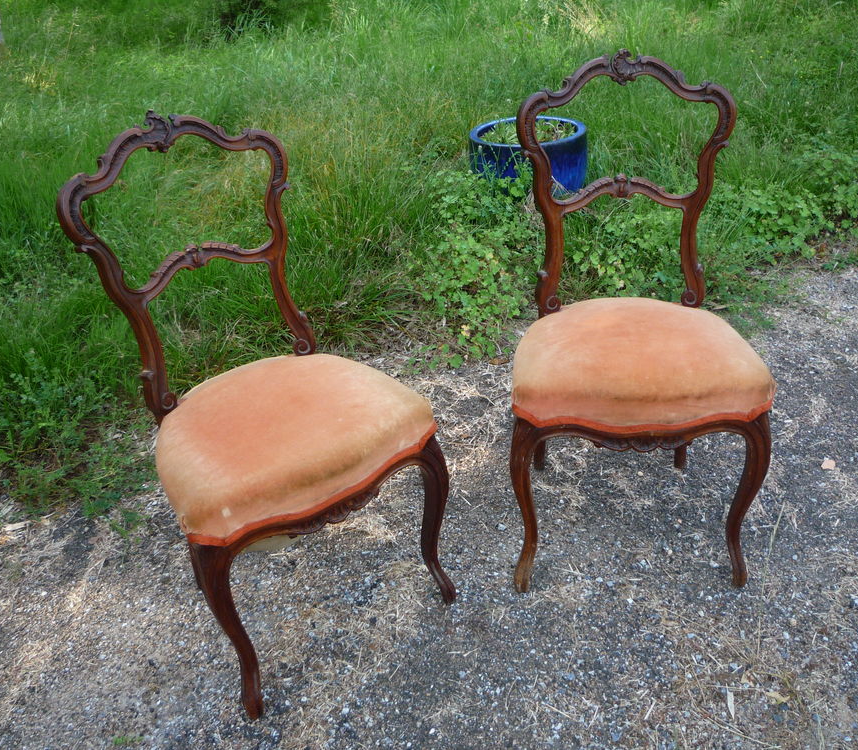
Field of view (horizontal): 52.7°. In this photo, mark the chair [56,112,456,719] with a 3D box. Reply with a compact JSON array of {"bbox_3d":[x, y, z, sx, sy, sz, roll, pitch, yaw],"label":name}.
[{"bbox_3d":[-0.288,0.045,1.502,0.464,0.910,0.480,-24,38,-27],"label":"chair"}]

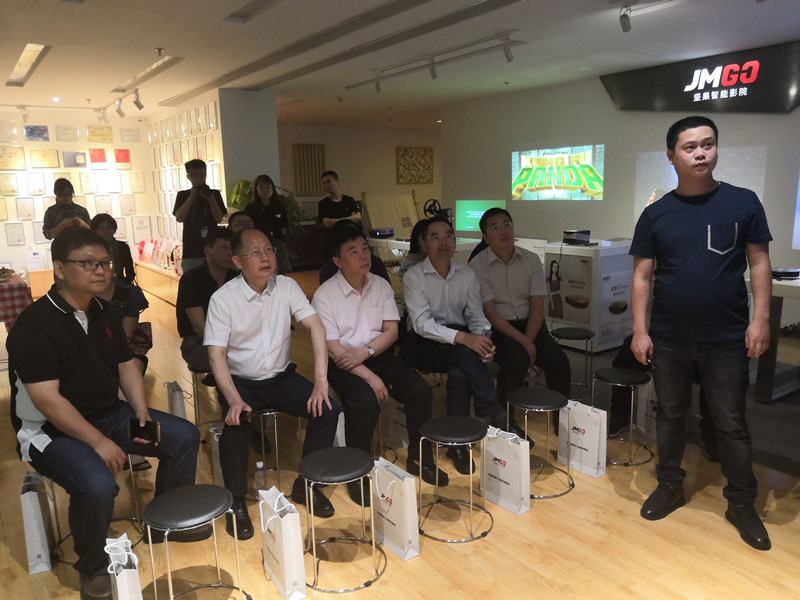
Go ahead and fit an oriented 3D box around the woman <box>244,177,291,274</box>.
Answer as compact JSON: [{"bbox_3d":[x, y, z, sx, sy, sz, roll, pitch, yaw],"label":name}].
[{"bbox_3d":[-1.361,-0.486,6.554,0.460,1.616,0.280,-5,11,-14],"label":"woman"}]

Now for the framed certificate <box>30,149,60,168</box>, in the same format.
[{"bbox_3d":[-5.220,-2.072,9.197,0.366,0.258,0.030,-10,14,-36],"label":"framed certificate"}]

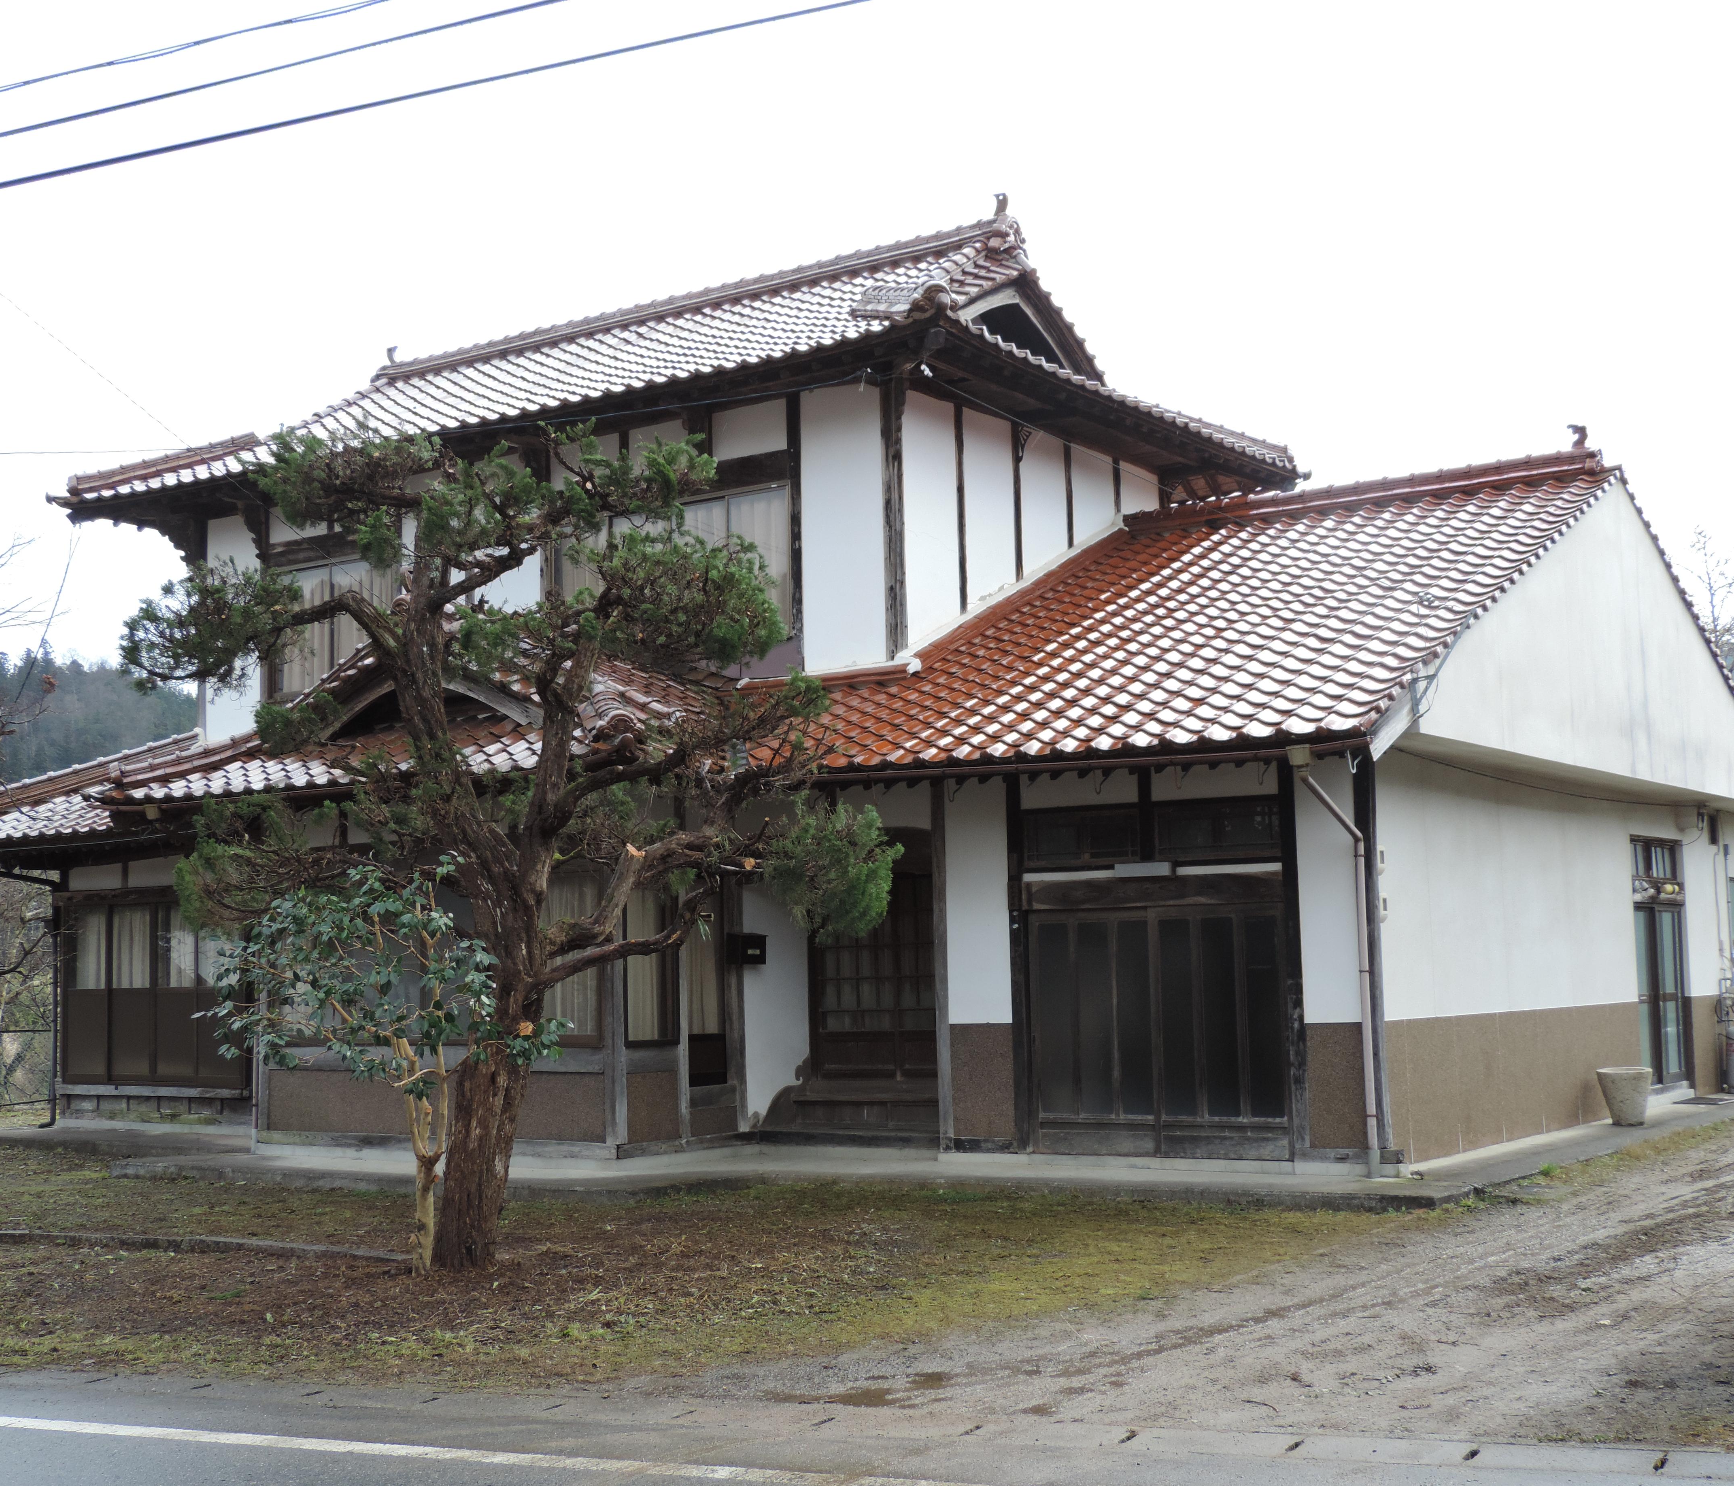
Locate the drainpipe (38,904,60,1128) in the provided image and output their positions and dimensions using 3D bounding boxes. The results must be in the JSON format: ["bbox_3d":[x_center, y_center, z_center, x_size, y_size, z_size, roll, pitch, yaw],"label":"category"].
[{"bbox_3d":[-7.911,2.606,22.191,0.080,2.198,0.224,-5,-7,34],"label":"drainpipe"}]

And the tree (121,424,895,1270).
[{"bbox_3d":[-1.904,0.511,12.523,4.133,4.565,3.600,0,-6,-10],"label":"tree"}]

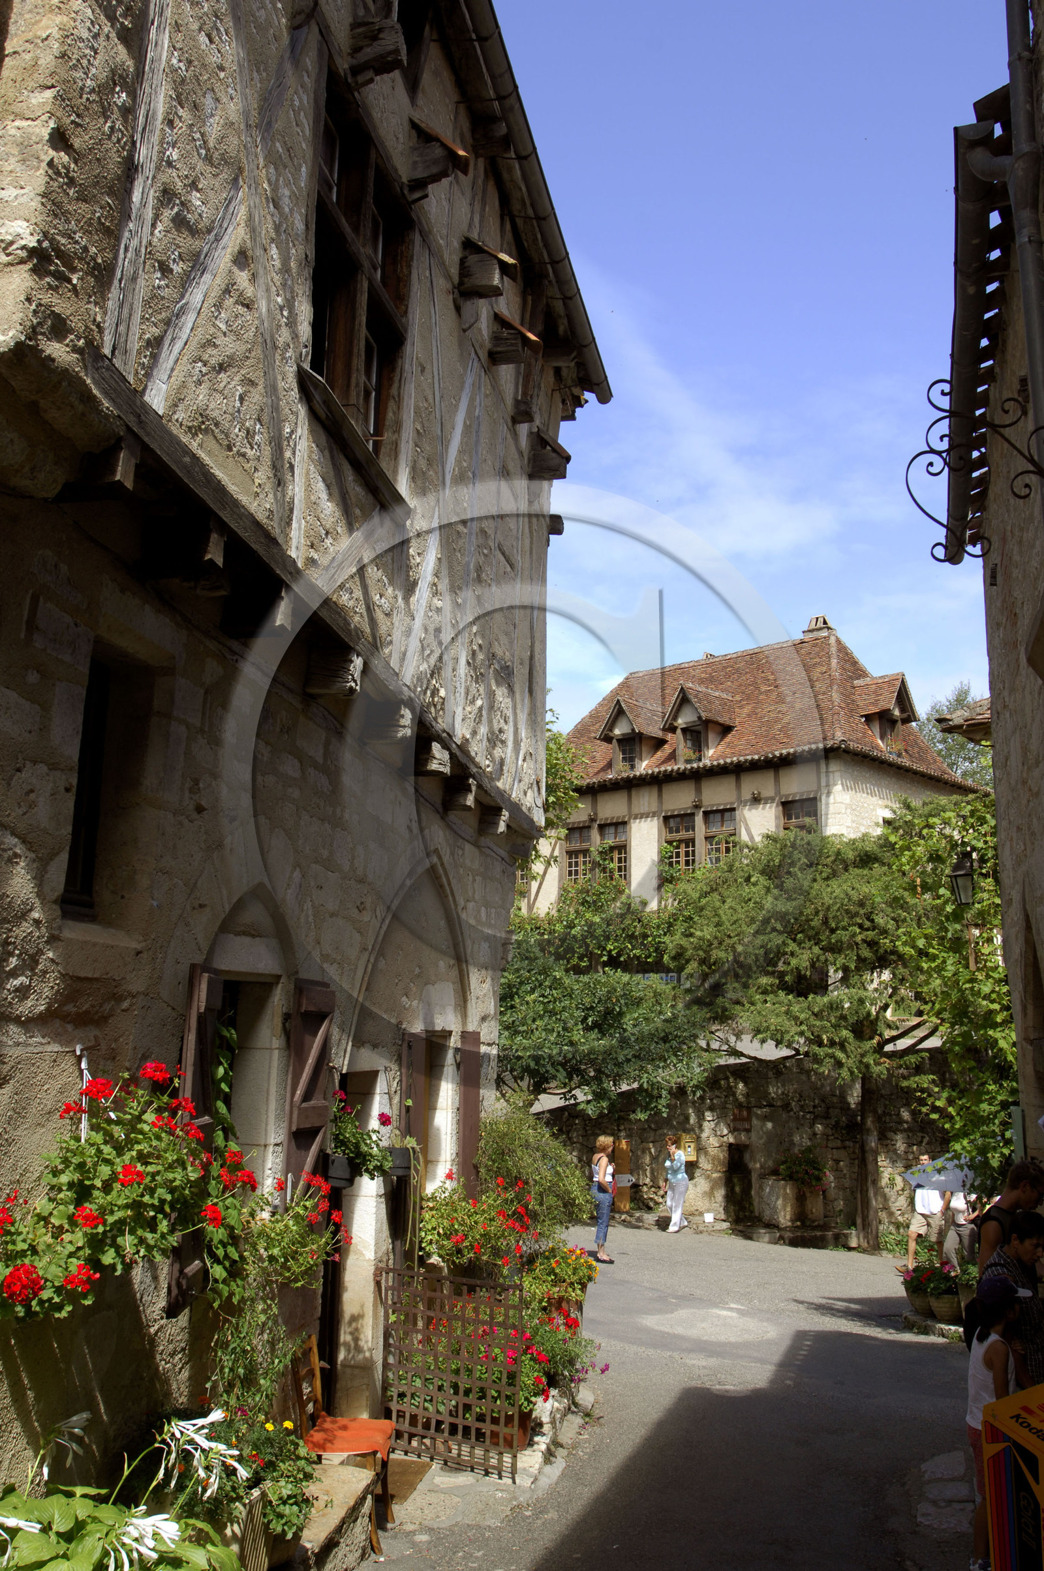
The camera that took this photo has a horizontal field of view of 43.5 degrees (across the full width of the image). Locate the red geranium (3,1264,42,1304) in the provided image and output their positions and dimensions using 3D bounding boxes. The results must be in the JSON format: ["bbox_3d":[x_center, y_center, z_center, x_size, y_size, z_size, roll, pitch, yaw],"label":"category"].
[{"bbox_3d":[-1.427,1.429,3.750,0.115,0.110,0.115,-2,-15,13],"label":"red geranium"}]

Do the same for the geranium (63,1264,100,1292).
[{"bbox_3d":[-1.312,1.470,3.900,0.085,0.080,0.095,-2,-14,13],"label":"geranium"}]

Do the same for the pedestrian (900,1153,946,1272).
[{"bbox_3d":[6.029,6.445,19.700,0.540,1.720,0.520,13,-18,-39],"label":"pedestrian"}]

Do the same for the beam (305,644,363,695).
[{"bbox_3d":[-1.000,-0.599,6.894,0.310,0.250,0.180,-2,-15,13],"label":"beam"}]

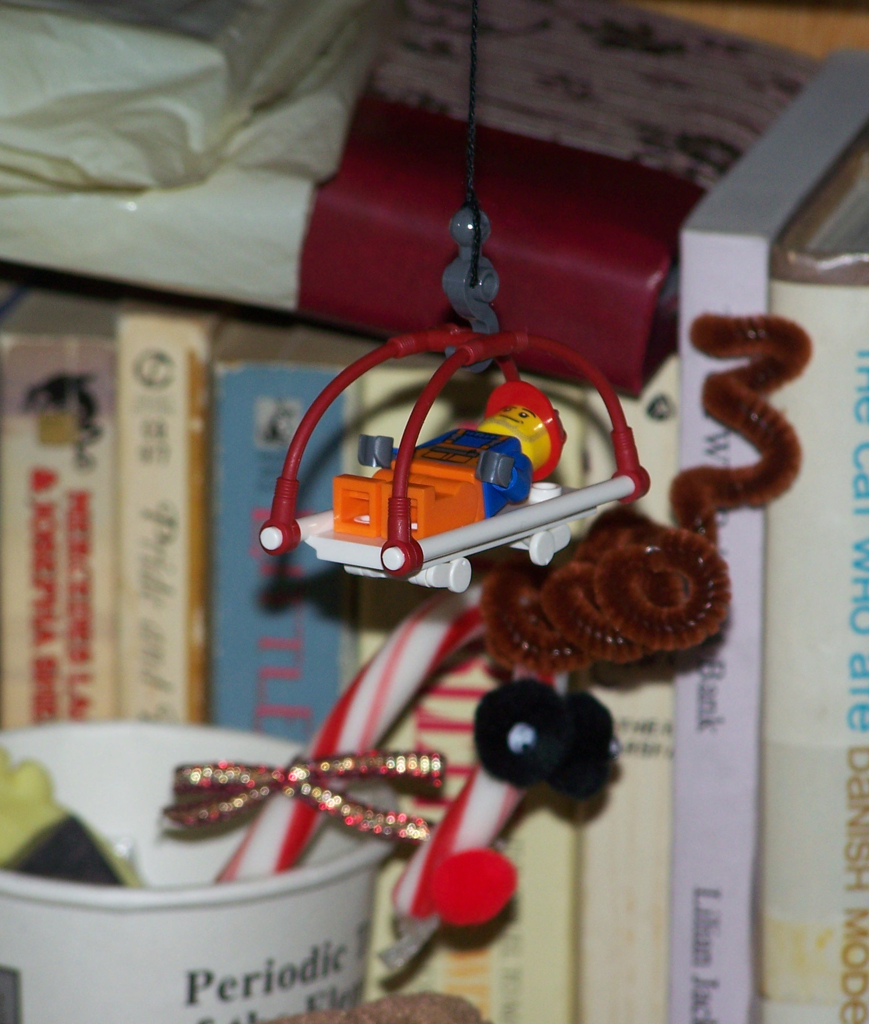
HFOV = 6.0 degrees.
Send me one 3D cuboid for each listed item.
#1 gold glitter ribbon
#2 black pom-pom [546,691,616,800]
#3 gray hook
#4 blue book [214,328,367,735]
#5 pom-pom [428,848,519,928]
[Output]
[{"bbox_3d":[-0.020,0.043,1.238,0.042,0.012,0.009,2,18,5],"label":"gold glitter ribbon"},{"bbox_3d":[0.020,0.035,1.241,0.015,0.016,0.015,4,18,10],"label":"black pom-pom"},{"bbox_3d":[0.005,-0.033,1.188,0.007,0.022,0.009,11,20,29],"label":"gray hook"},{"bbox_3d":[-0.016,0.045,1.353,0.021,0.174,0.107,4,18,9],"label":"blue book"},{"bbox_3d":[0.006,0.057,1.242,0.013,0.012,0.013,1,18,0],"label":"pom-pom"}]

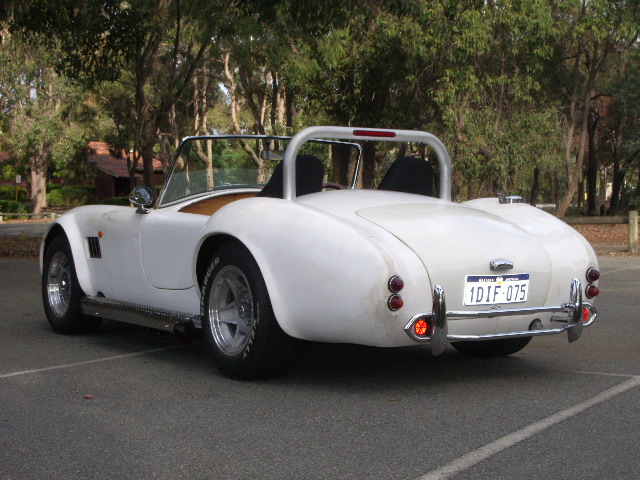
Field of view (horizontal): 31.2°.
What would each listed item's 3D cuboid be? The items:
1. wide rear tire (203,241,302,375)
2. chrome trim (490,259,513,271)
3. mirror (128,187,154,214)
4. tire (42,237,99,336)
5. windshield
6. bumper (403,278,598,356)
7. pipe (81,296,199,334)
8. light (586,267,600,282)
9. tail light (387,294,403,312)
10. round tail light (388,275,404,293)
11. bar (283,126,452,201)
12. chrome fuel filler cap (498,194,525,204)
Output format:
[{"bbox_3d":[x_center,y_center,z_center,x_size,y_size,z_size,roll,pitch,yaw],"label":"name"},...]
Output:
[{"bbox_3d":[-0.308,0.333,5.491,0.280,0.664,0.664,-1,2,-34],"label":"wide rear tire"},{"bbox_3d":[0.809,0.108,5.096,0.100,0.050,0.050,-1,2,-34],"label":"chrome trim"},{"bbox_3d":[-1.014,-0.231,6.556,0.120,0.155,0.120,-1,2,-34],"label":"mirror"},{"bbox_3d":[-1.578,0.286,7.417,0.230,0.648,0.648,-1,2,-34],"label":"tire"},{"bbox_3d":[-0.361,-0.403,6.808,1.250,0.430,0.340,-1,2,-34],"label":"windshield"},{"bbox_3d":[0.818,0.334,5.066,1.140,0.295,0.160,-1,2,-34],"label":"bumper"},{"bbox_3d":[-1.049,0.419,6.466,0.155,0.130,1.380,-1,2,-34],"label":"pipe"},{"bbox_3d":[1.289,0.166,5.416,0.071,0.072,0.046,-1,2,-34],"label":"light"},{"bbox_3d":[0.311,0.263,4.765,0.071,0.070,0.046,-1,2,-34],"label":"tail light"},{"bbox_3d":[0.312,0.186,4.762,0.071,0.072,0.046,-1,2,-34],"label":"round tail light"},{"bbox_3d":[0.267,-0.377,5.869,1.050,0.375,0.075,-1,2,-34],"label":"bar"},{"bbox_3d":[0.972,-0.204,5.815,0.120,0.050,0.120,0,1,0],"label":"chrome fuel filler cap"}]

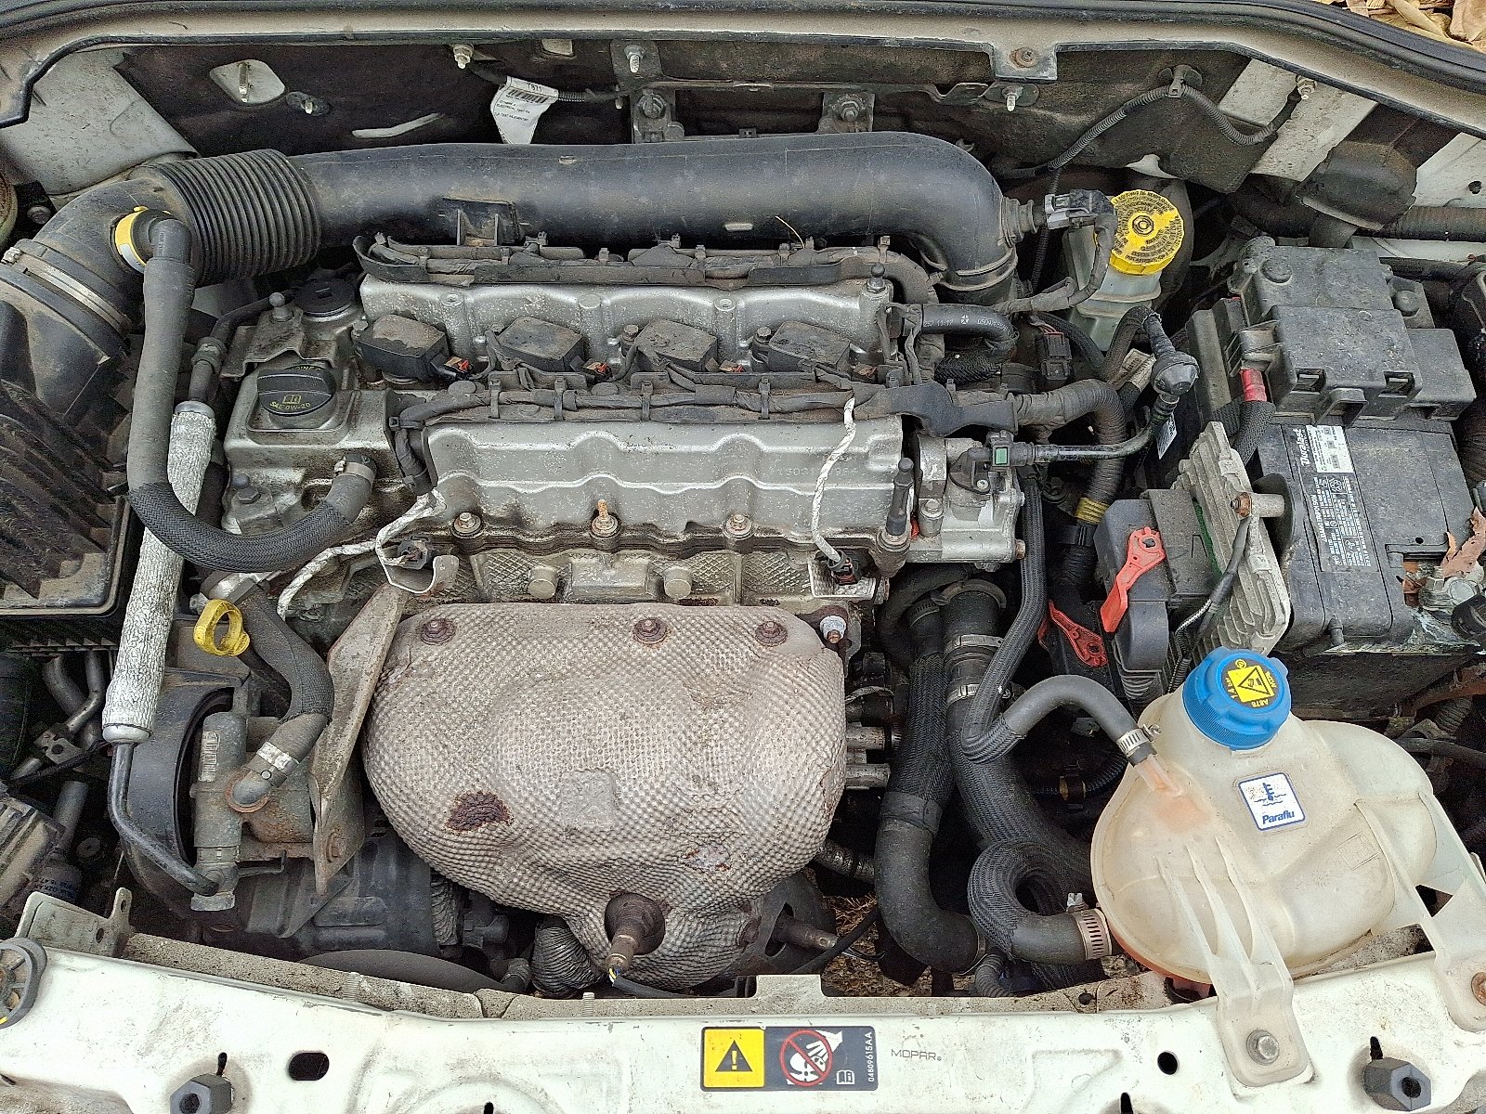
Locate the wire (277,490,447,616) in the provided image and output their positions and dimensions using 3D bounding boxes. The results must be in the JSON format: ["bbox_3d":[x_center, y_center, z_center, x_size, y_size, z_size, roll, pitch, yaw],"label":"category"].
[{"bbox_3d":[-0.275,-0.003,0.775,0.140,0.100,0.065,0,64,0],"label":"wire"}]

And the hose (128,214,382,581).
[{"bbox_3d":[-0.338,-0.098,0.776,0.170,0.140,0.230,0,64,0],"label":"hose"}]

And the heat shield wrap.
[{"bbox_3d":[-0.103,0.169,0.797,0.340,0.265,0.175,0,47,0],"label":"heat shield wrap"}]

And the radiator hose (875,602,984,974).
[{"bbox_3d":[0.133,0.175,0.816,0.082,0.065,0.300,0,64,0],"label":"radiator hose"}]

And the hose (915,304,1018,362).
[{"bbox_3d":[0.173,-0.175,0.830,0.080,0.050,0.035,0,64,0],"label":"hose"}]

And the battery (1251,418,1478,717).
[{"bbox_3d":[0.533,-0.016,1.003,0.175,0.190,0.278,0,64,0],"label":"battery"}]

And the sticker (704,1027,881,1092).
[{"bbox_3d":[0.027,0.285,0.610,0.101,0.001,0.034,0,77,0],"label":"sticker"}]

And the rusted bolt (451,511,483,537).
[{"bbox_3d":[-0.195,-0.023,0.760,0.023,0.015,0.023,0,45,0],"label":"rusted bolt"}]

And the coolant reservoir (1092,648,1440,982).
[{"bbox_3d":[0.352,0.180,0.711,0.235,0.205,0.195,0,64,0],"label":"coolant reservoir"}]

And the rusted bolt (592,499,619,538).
[{"bbox_3d":[-0.097,-0.026,0.755,0.021,0.031,0.021,0,45,0],"label":"rusted bolt"}]

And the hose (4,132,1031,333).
[{"bbox_3d":[-0.160,-0.231,0.878,0.760,0.130,0.185,0,64,0],"label":"hose"}]

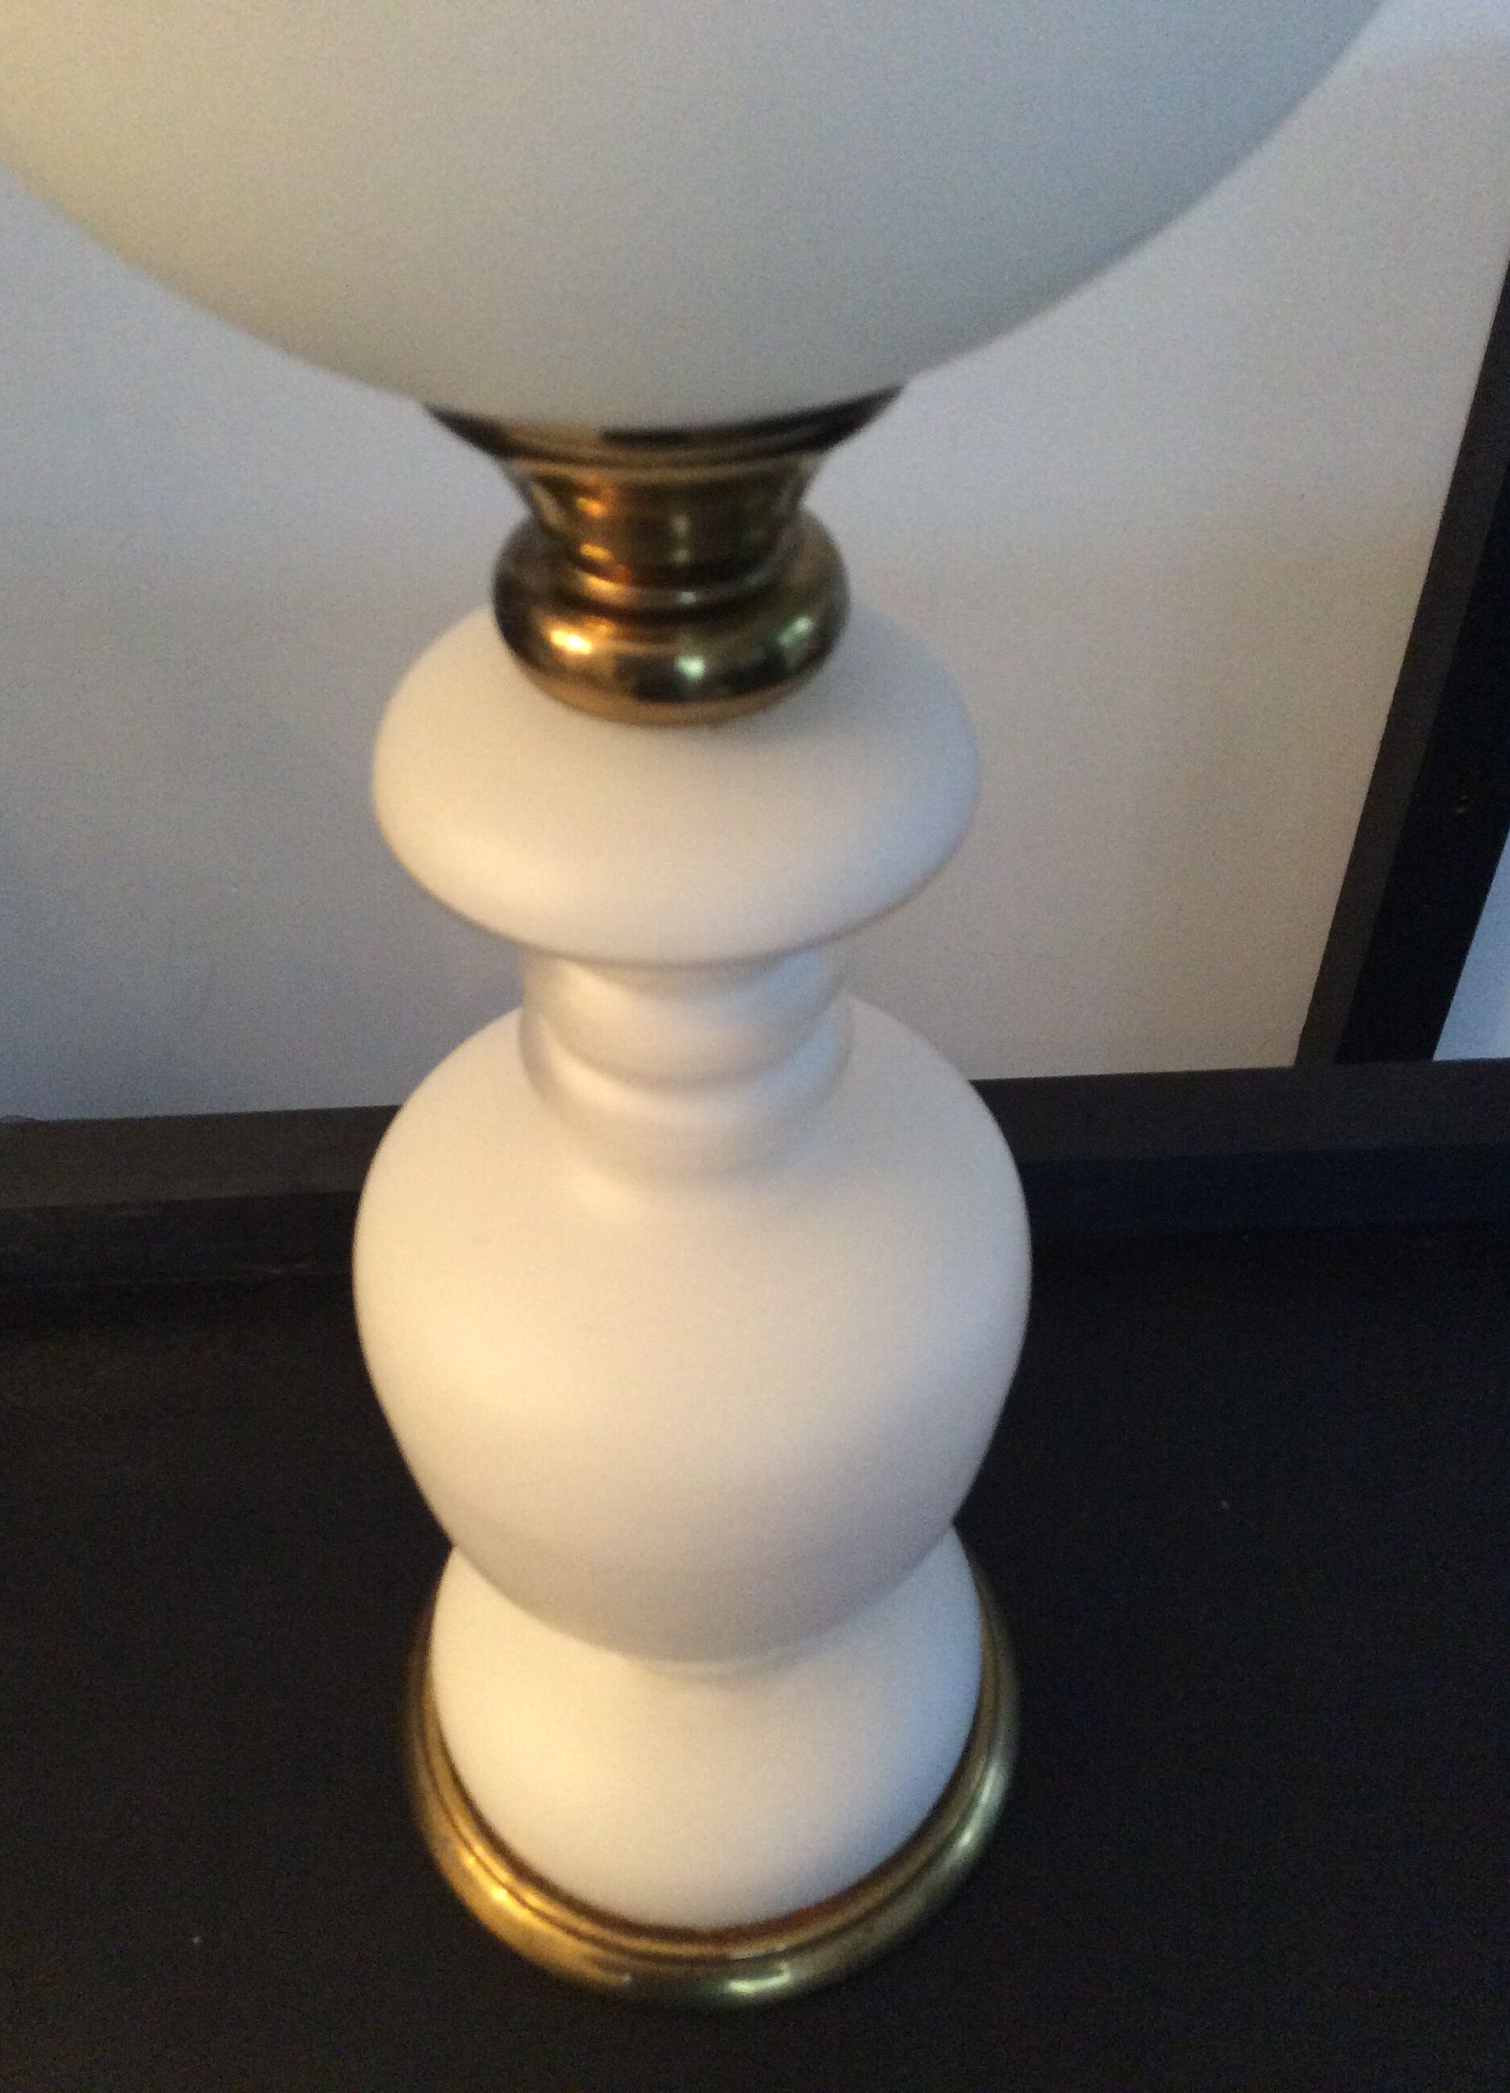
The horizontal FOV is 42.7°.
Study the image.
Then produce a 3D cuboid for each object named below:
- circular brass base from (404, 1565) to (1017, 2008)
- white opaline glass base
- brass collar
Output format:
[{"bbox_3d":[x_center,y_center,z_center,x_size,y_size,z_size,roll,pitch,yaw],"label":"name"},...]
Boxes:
[{"bbox_3d":[-0.014,0.183,0.563,0.180,0.027,0.180,0,44,0],"label":"circular brass base"},{"bbox_3d":[-0.014,0.153,0.534,0.155,0.070,0.155,0,44,0],"label":"white opaline glass base"},{"bbox_3d":[-0.013,-0.088,0.299,0.077,0.058,0.077,0,44,0],"label":"brass collar"}]

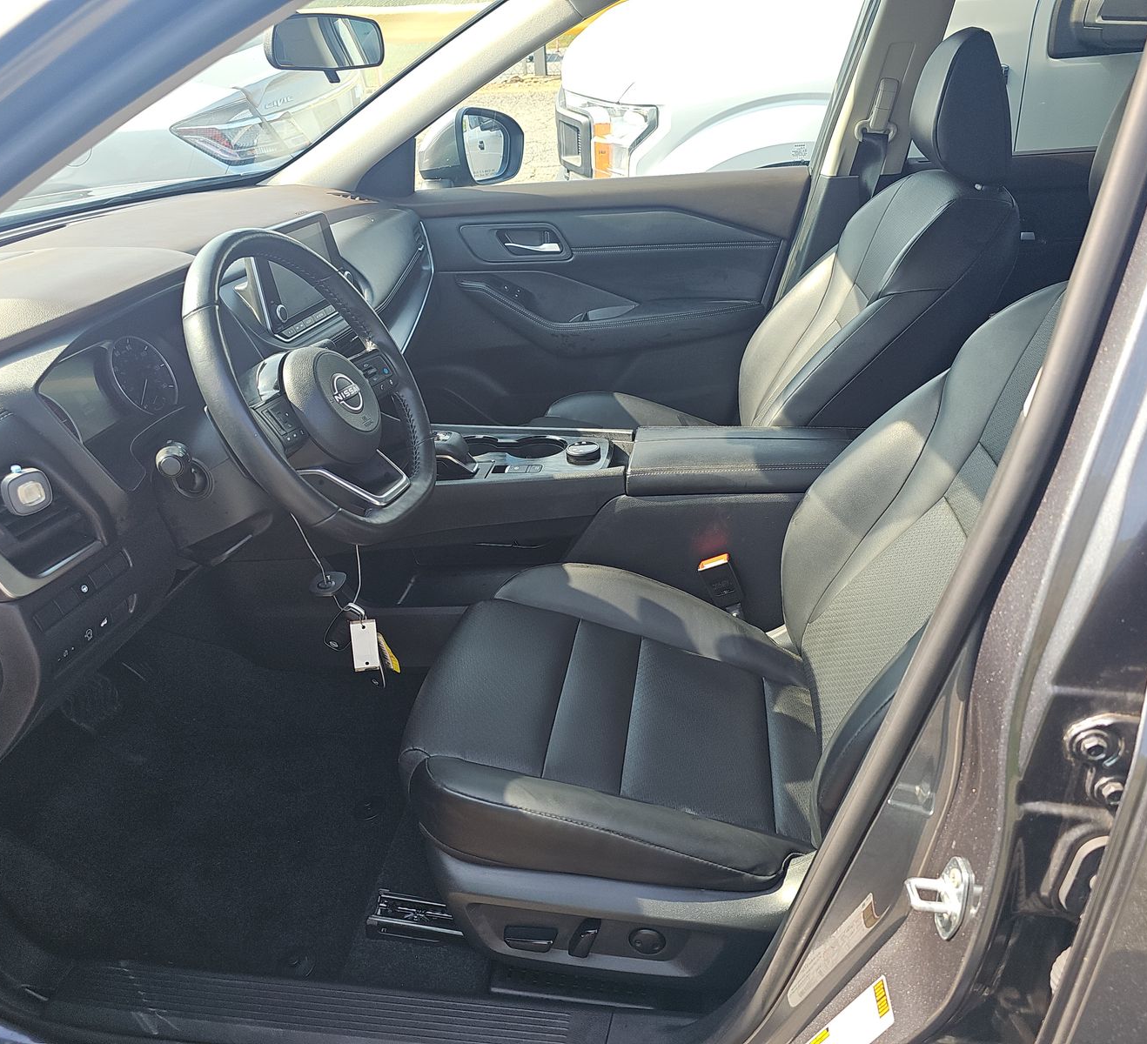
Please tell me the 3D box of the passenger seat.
[{"bbox_3d":[0.310,-0.342,1.679,0.850,0.950,0.530,1,25,8],"label":"passenger seat"}]

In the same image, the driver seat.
[{"bbox_3d":[0.217,-0.014,1.022,0.870,0.920,0.540,1,25,8],"label":"driver seat"}]

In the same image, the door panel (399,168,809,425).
[{"bbox_3d":[0.055,-0.421,2.028,0.900,0.630,0.140,1,25,8],"label":"door panel"}]

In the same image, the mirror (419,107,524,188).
[{"bbox_3d":[-0.237,-0.885,2.178,0.140,0.185,0.235,13,29,31],"label":"mirror"}]

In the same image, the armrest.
[{"bbox_3d":[0.253,-0.095,1.392,0.330,0.050,0.200,1,25,8],"label":"armrest"}]

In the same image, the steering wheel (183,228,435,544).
[{"bbox_3d":[-0.287,-0.139,1.027,0.105,0.365,0.380,-24,19,18],"label":"steering wheel"}]

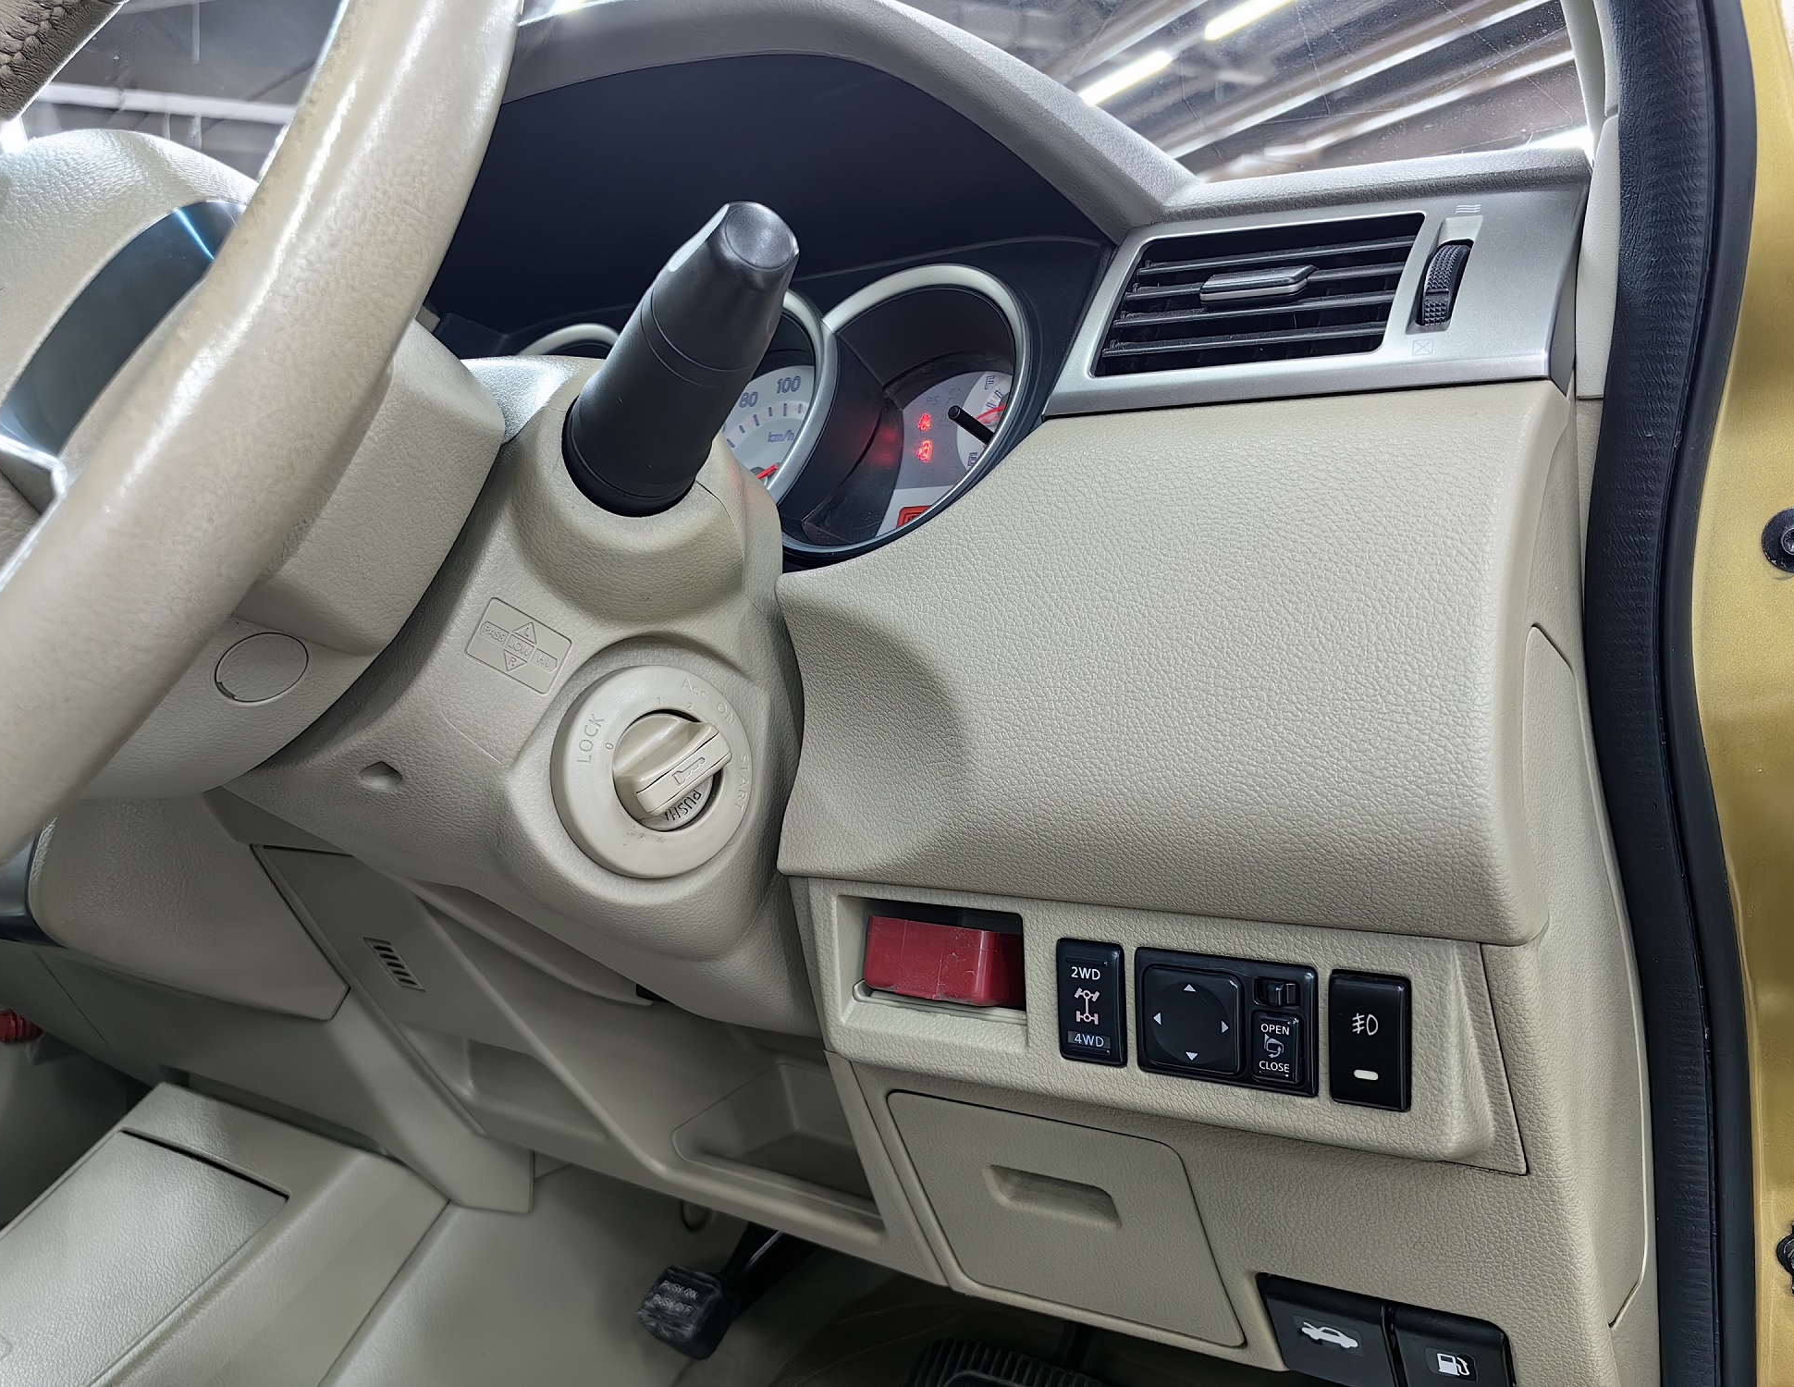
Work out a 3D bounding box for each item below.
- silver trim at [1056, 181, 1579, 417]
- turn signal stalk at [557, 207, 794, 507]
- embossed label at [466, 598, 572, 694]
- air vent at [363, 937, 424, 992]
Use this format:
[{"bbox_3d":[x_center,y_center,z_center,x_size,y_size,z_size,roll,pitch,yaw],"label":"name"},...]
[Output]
[{"bbox_3d":[0.151,-0.132,0.513,0.166,0.100,0.030,1,-33,28],"label":"silver trim"},{"bbox_3d":[-0.056,-0.091,0.393,0.038,0.038,0.081,-9,-34,-49],"label":"turn signal stalk"},{"bbox_3d":[-0.109,-0.013,0.416,0.003,0.019,0.030,15,-13,40],"label":"embossed label"},{"bbox_3d":[-0.225,0.121,0.651,0.017,0.033,0.006,1,40,28],"label":"air vent"}]

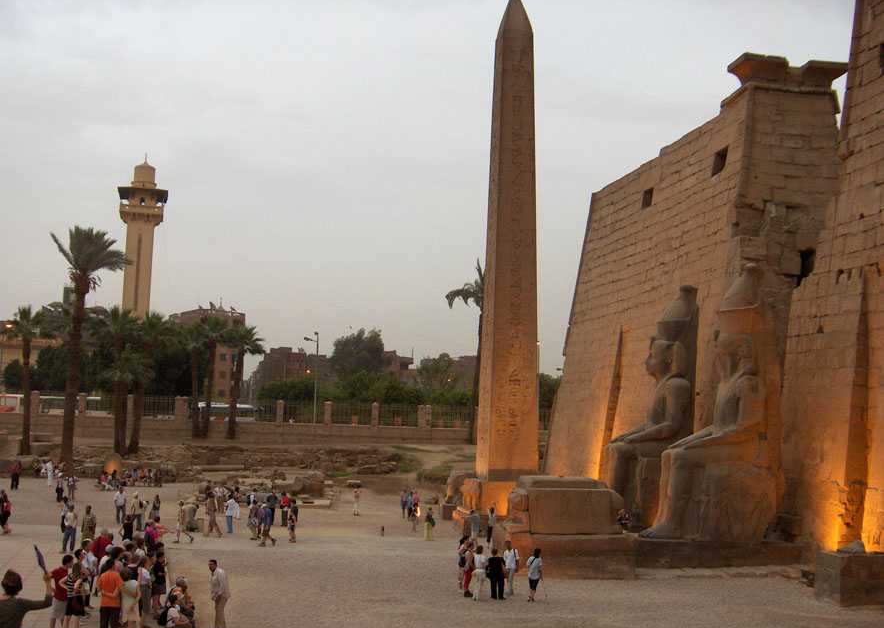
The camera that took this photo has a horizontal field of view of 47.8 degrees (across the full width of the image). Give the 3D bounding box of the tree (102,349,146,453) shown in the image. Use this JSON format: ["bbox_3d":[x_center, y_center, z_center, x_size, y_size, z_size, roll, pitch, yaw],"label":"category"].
[{"bbox_3d":[-23.870,6.653,75.000,3.300,7.948,3.300,1,-8,0],"label":"tree"}]

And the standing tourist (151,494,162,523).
[{"bbox_3d":[-11.721,8.240,41.000,0.500,1.640,0.360,2,-6,-6],"label":"standing tourist"}]

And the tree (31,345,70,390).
[{"bbox_3d":[-41.386,6.641,106.000,4.400,6.400,4.400,4,-6,-23],"label":"tree"}]

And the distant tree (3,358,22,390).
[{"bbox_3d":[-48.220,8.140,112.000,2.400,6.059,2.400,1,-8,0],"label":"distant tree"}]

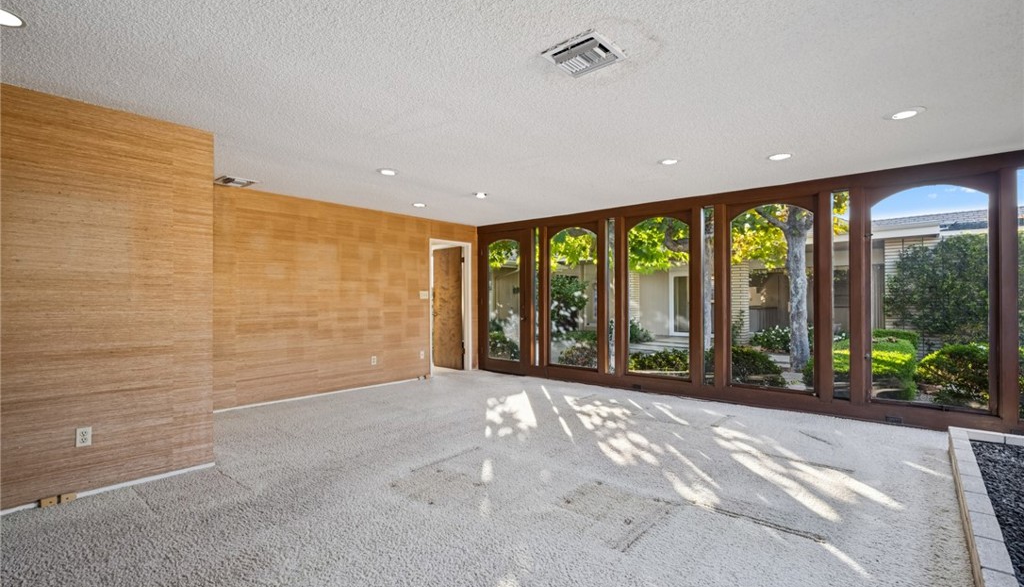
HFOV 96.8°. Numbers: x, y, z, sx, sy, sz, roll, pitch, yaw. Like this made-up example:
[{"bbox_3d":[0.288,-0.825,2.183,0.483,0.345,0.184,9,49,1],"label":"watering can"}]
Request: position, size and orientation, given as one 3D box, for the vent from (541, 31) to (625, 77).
[{"bbox_3d":[0.367,-1.189,2.298,0.310,0.025,0.310,0,-1,40],"label":"vent"}]

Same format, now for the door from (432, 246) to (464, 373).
[{"bbox_3d":[-1.107,0.257,7.800,0.750,2.030,0.045,-1,-1,44],"label":"door"}]

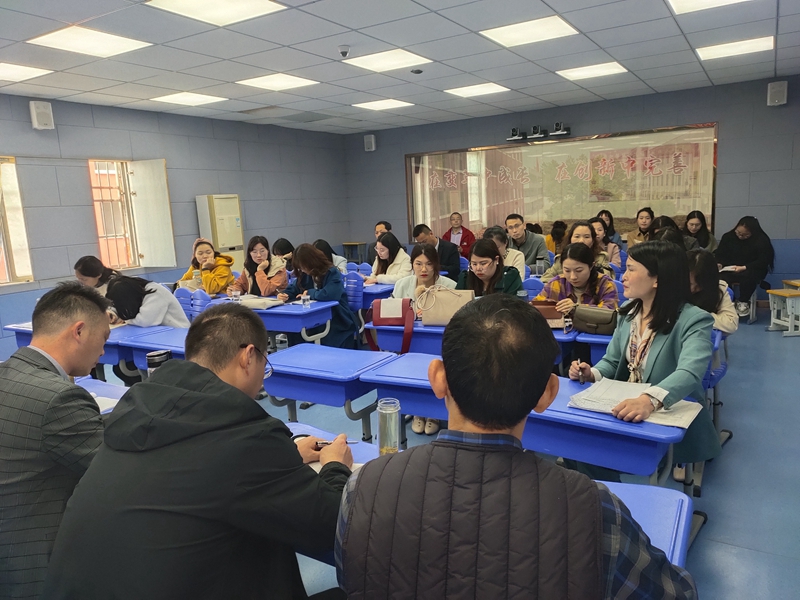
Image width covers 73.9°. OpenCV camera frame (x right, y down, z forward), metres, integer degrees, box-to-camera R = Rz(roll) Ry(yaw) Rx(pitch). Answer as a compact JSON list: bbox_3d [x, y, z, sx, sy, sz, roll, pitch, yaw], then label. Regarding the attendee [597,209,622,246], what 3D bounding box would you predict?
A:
[{"bbox_3d":[2.316,-0.368,5.978,0.480,1.220,0.700,4,13,34],"label":"attendee"}]

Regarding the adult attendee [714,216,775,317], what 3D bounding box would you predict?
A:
[{"bbox_3d":[3.654,-0.333,5.690,0.700,1.120,0.580,-10,12,-33],"label":"adult attendee"}]

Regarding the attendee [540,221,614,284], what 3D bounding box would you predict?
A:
[{"bbox_3d":[1.443,0.030,4.319,0.520,1.270,0.720,3,12,28],"label":"attendee"}]

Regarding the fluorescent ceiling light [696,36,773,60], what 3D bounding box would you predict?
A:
[{"bbox_3d":[2.929,-2.206,4.634,0.590,0.060,0.590,4,13,31],"label":"fluorescent ceiling light"}]

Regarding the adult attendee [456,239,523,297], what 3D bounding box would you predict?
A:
[{"bbox_3d":[0.597,0.206,3.744,0.520,1.230,0.720,3,13,30],"label":"adult attendee"}]

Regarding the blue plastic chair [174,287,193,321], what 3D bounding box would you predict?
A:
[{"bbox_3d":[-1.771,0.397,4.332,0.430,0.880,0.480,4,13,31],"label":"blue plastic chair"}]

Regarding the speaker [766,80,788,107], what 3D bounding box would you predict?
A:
[{"bbox_3d":[4.142,-2.269,5.840,0.210,0.280,0.180,4,13,32],"label":"speaker"}]

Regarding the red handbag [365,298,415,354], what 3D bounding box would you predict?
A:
[{"bbox_3d":[-0.064,0.150,2.982,0.250,0.300,0.140,1,11,20],"label":"red handbag"}]

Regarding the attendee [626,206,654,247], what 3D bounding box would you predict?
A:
[{"bbox_3d":[2.773,-0.408,6.139,0.470,1.272,0.650,4,13,32],"label":"attendee"}]

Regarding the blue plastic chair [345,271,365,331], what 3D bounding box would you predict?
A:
[{"bbox_3d":[-0.538,0.259,4.627,0.400,0.870,0.460,4,13,32],"label":"blue plastic chair"}]

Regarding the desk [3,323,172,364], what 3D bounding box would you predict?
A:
[{"bbox_3d":[-2.148,0.567,3.752,1.250,0.760,0.420,3,13,29],"label":"desk"}]

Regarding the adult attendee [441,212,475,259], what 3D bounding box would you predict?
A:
[{"bbox_3d":[0.817,-0.551,7.381,0.520,1.310,0.720,2,12,24],"label":"adult attendee"}]

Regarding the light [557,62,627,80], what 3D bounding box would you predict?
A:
[{"bbox_3d":[1.863,-2.226,5.139,0.600,0.050,0.600,4,13,32],"label":"light"}]

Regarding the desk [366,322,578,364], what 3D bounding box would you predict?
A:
[{"bbox_3d":[0.462,0.524,3.304,1.220,0.760,0.420,2,12,22],"label":"desk"}]

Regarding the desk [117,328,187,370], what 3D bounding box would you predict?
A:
[{"bbox_3d":[-1.366,0.614,3.415,0.600,0.760,0.430,4,13,31],"label":"desk"}]

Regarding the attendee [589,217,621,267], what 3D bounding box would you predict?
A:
[{"bbox_3d":[1.943,-0.191,5.146,0.480,1.210,0.700,4,13,34],"label":"attendee"}]

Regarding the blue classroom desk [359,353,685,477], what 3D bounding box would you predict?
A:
[{"bbox_3d":[0.427,0.693,1.987,1.160,0.760,0.420,3,12,30],"label":"blue classroom desk"}]

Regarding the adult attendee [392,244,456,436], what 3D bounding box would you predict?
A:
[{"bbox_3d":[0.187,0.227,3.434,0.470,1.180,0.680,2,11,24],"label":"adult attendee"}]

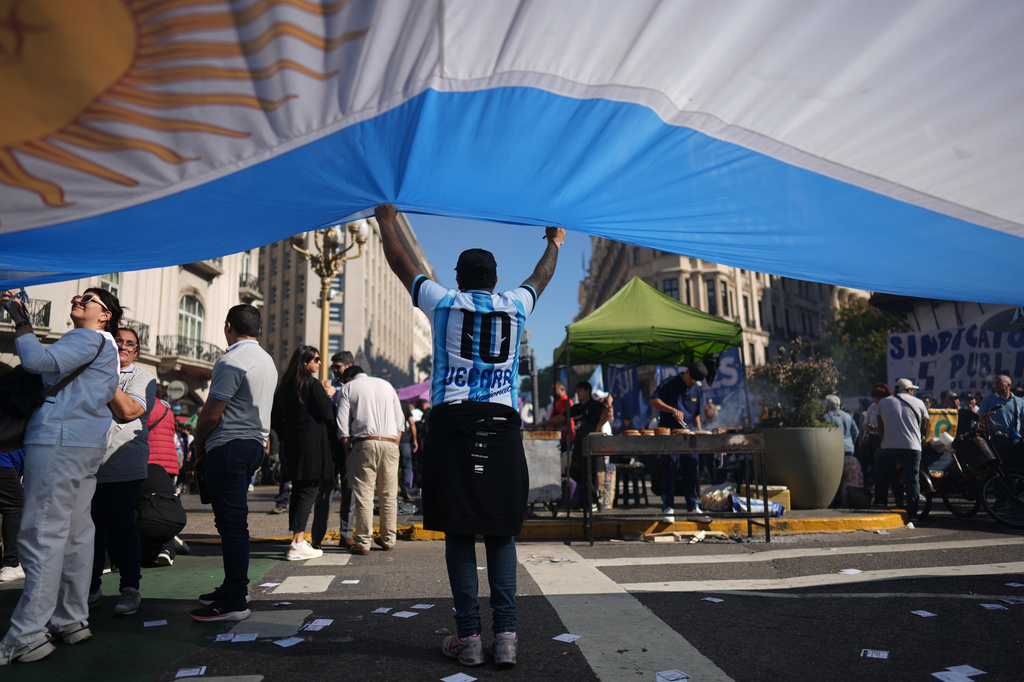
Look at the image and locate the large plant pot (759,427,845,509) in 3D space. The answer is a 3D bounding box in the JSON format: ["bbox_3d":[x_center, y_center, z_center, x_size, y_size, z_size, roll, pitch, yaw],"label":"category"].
[{"bbox_3d":[3.579,1.550,8.414,1.070,0.950,1.070,0,-8,0],"label":"large plant pot"}]

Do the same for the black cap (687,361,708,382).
[{"bbox_3d":[1.884,0.343,6.858,0.180,0.260,0.140,5,-50,-30],"label":"black cap"}]

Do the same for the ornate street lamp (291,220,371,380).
[{"bbox_3d":[-3.642,0.083,13.333,1.570,5.500,1.570,0,-8,0],"label":"ornate street lamp"}]

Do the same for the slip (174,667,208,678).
[{"bbox_3d":[-1.299,1.339,2.765,0.108,0.004,0.108,3,-9,-18],"label":"slip"}]

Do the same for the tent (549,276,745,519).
[{"bbox_3d":[1.550,0.594,8.273,1.950,2.800,1.950,0,-8,0],"label":"tent"}]

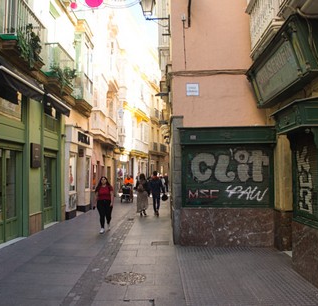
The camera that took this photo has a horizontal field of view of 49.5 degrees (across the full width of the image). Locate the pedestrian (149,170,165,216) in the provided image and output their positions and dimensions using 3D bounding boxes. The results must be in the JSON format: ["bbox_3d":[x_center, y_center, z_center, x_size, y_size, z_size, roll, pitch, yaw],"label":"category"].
[{"bbox_3d":[-0.054,1.598,13.546,0.580,1.740,0.420,-1,-3,1],"label":"pedestrian"}]

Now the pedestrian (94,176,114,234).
[{"bbox_3d":[-1.592,1.488,9.964,0.550,1.590,0.450,0,-3,0],"label":"pedestrian"}]

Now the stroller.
[{"bbox_3d":[-1.837,2.306,19.767,0.620,1.040,0.850,-1,-3,9],"label":"stroller"}]

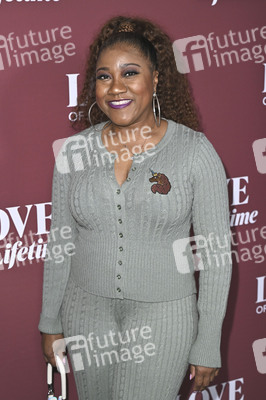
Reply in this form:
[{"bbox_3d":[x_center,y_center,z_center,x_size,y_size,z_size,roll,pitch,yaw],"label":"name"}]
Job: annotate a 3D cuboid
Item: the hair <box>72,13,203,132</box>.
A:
[{"bbox_3d":[0.012,-0.315,1.770,0.330,0.335,0.260,4,15,16],"label":"hair"}]

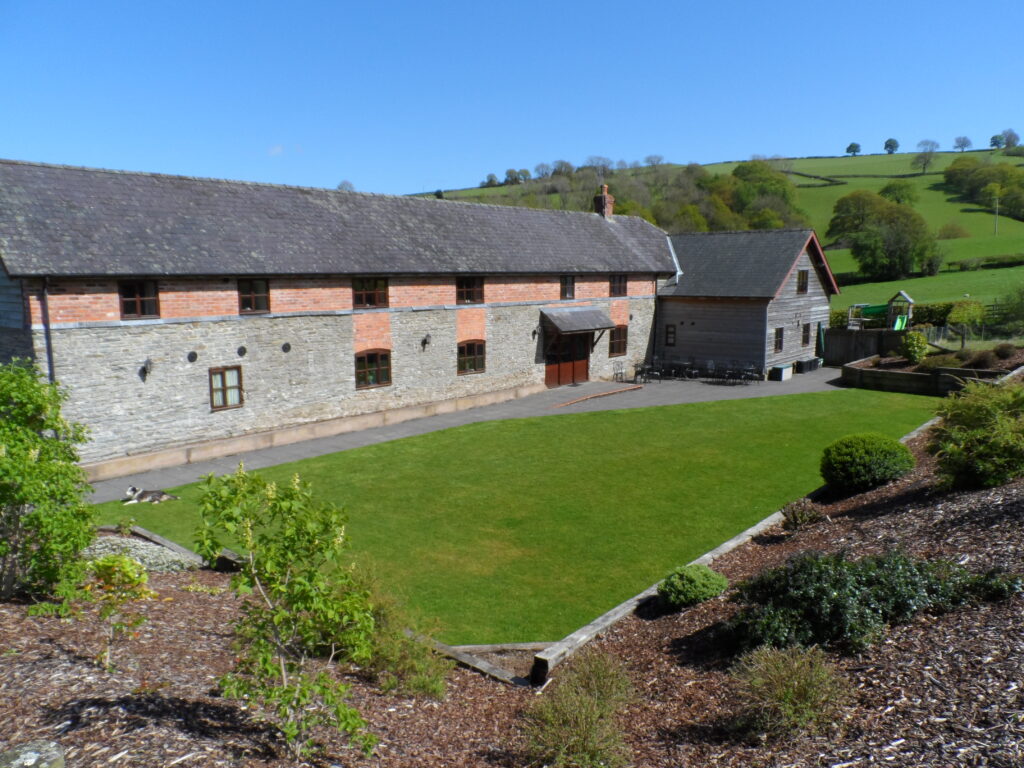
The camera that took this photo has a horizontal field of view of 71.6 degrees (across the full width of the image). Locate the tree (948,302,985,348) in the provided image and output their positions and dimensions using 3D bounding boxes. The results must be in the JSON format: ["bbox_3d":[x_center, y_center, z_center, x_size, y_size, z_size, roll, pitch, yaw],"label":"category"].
[{"bbox_3d":[19.661,-2.576,30.800,1.336,2.080,1.270,5,10,32],"label":"tree"}]

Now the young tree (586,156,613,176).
[{"bbox_3d":[36.528,-91.468,300.000,12.040,8.981,11.438,1,9,7],"label":"young tree"}]

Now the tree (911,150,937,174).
[{"bbox_3d":[168.030,-90.460,290.000,9.076,9.461,8.623,5,10,29],"label":"tree"}]

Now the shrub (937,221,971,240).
[{"bbox_3d":[93.234,-32.425,150.000,6.112,4.137,5.195,5,10,31],"label":"shrub"}]

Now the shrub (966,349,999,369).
[{"bbox_3d":[16.693,-0.904,25.200,0.944,0.714,0.897,6,11,33],"label":"shrub"}]

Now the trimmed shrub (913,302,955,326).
[{"bbox_3d":[25.509,-4.146,43.000,2.190,1.570,1.314,5,10,30],"label":"trimmed shrub"}]

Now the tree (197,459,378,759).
[{"bbox_3d":[-1.263,1.337,4.050,0.963,1.763,0.886,-3,9,-19],"label":"tree"}]

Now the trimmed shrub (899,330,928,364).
[{"bbox_3d":[15.432,-1.401,27.300,0.981,1.313,0.981,5,10,29],"label":"trimmed shrub"}]

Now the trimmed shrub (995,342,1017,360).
[{"bbox_3d":[18.277,-1.203,26.300,0.658,0.670,0.625,6,11,34],"label":"trimmed shrub"}]

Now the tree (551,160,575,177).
[{"bbox_3d":[21.326,-90.415,300.000,10.407,7.761,9.886,0,9,4],"label":"tree"}]

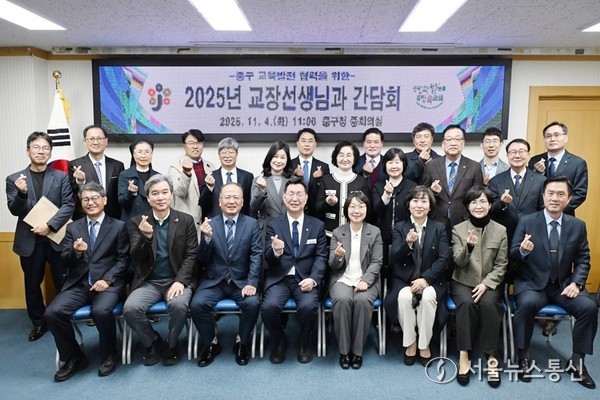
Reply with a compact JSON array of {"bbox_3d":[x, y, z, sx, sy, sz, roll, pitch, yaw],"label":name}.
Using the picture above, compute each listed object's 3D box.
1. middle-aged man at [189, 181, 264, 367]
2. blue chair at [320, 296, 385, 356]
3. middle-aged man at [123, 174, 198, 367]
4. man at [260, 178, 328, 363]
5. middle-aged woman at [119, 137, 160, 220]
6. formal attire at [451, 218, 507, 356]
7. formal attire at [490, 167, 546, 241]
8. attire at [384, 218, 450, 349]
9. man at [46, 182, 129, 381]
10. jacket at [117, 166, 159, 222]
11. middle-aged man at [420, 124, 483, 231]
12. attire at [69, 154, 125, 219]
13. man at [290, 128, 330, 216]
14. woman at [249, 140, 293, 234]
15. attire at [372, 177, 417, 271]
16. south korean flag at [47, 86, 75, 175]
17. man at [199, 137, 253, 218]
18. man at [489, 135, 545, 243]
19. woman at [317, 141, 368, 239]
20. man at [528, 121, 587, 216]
[{"bbox_3d":[-0.571,0.527,3.366,0.542,1.320,0.640,-1,6,-7],"label":"middle-aged man"},{"bbox_3d":[0.413,0.780,3.509,0.473,0.788,0.522,0,6,3],"label":"blue chair"},{"bbox_3d":[-1.018,0.483,3.184,0.540,1.310,0.680,-1,7,-12],"label":"middle-aged man"},{"bbox_3d":[-0.051,0.511,3.374,0.512,1.349,0.630,0,6,-2],"label":"man"},{"bbox_3d":[-1.393,0.325,3.821,0.453,1.635,0.355,-2,6,-16],"label":"middle-aged woman"},{"bbox_3d":[1.349,0.610,3.275,0.443,0.916,0.670,2,6,20],"label":"formal attire"},{"bbox_3d":[1.734,0.419,3.476,0.530,1.360,0.370,2,6,17],"label":"formal attire"},{"bbox_3d":[0.873,0.594,3.277,0.480,0.910,0.620,1,6,8],"label":"attire"},{"bbox_3d":[-1.520,0.540,3.208,0.550,1.300,0.700,-1,6,-7],"label":"man"},{"bbox_3d":[-1.440,-0.031,3.962,0.430,0.650,0.290,-1,7,-10],"label":"jacket"},{"bbox_3d":[1.350,0.248,3.822,0.560,1.760,0.380,1,6,14],"label":"middle-aged man"},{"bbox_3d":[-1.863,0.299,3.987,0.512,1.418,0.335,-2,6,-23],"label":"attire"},{"bbox_3d":[0.089,0.207,4.089,0.540,1.745,0.400,0,5,0],"label":"man"},{"bbox_3d":[-0.243,0.326,3.762,0.443,1.645,0.355,-1,6,-8],"label":"woman"},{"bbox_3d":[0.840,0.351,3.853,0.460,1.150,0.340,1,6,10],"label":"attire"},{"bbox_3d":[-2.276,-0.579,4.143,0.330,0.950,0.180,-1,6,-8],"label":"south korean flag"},{"bbox_3d":[-0.660,0.284,3.866,0.520,1.680,0.380,-1,6,-7],"label":"man"},{"bbox_3d":[1.728,0.329,3.467,0.530,1.620,0.400,2,6,17],"label":"man"},{"bbox_3d":[0.385,0.299,3.868,0.500,1.650,0.360,0,6,3],"label":"woman"},{"bbox_3d":[2.219,0.227,3.719,0.550,1.775,0.400,2,6,24],"label":"man"}]

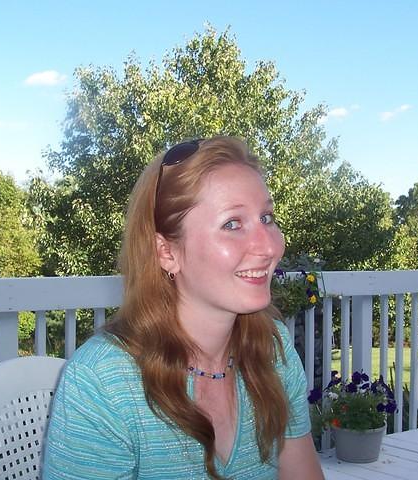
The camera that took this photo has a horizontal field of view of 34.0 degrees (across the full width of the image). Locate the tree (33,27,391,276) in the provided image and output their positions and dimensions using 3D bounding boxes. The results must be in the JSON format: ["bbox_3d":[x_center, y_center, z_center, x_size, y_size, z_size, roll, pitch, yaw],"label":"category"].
[{"bbox_3d":[0.068,-1.071,13.200,6.800,6.100,6.000,0,0,0],"label":"tree"}]

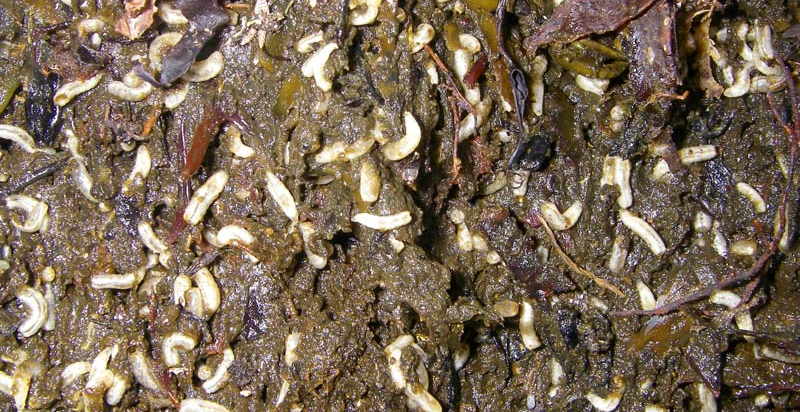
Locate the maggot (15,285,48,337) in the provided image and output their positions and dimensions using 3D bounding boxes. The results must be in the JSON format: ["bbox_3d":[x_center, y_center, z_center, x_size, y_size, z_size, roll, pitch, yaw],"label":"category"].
[{"bbox_3d":[-0.082,0.023,0.195,0.007,0.003,0.012,-3,78,-1],"label":"maggot"}]

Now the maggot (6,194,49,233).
[{"bbox_3d":[-0.085,0.002,0.200,0.010,0.003,0.008,0,78,0],"label":"maggot"}]

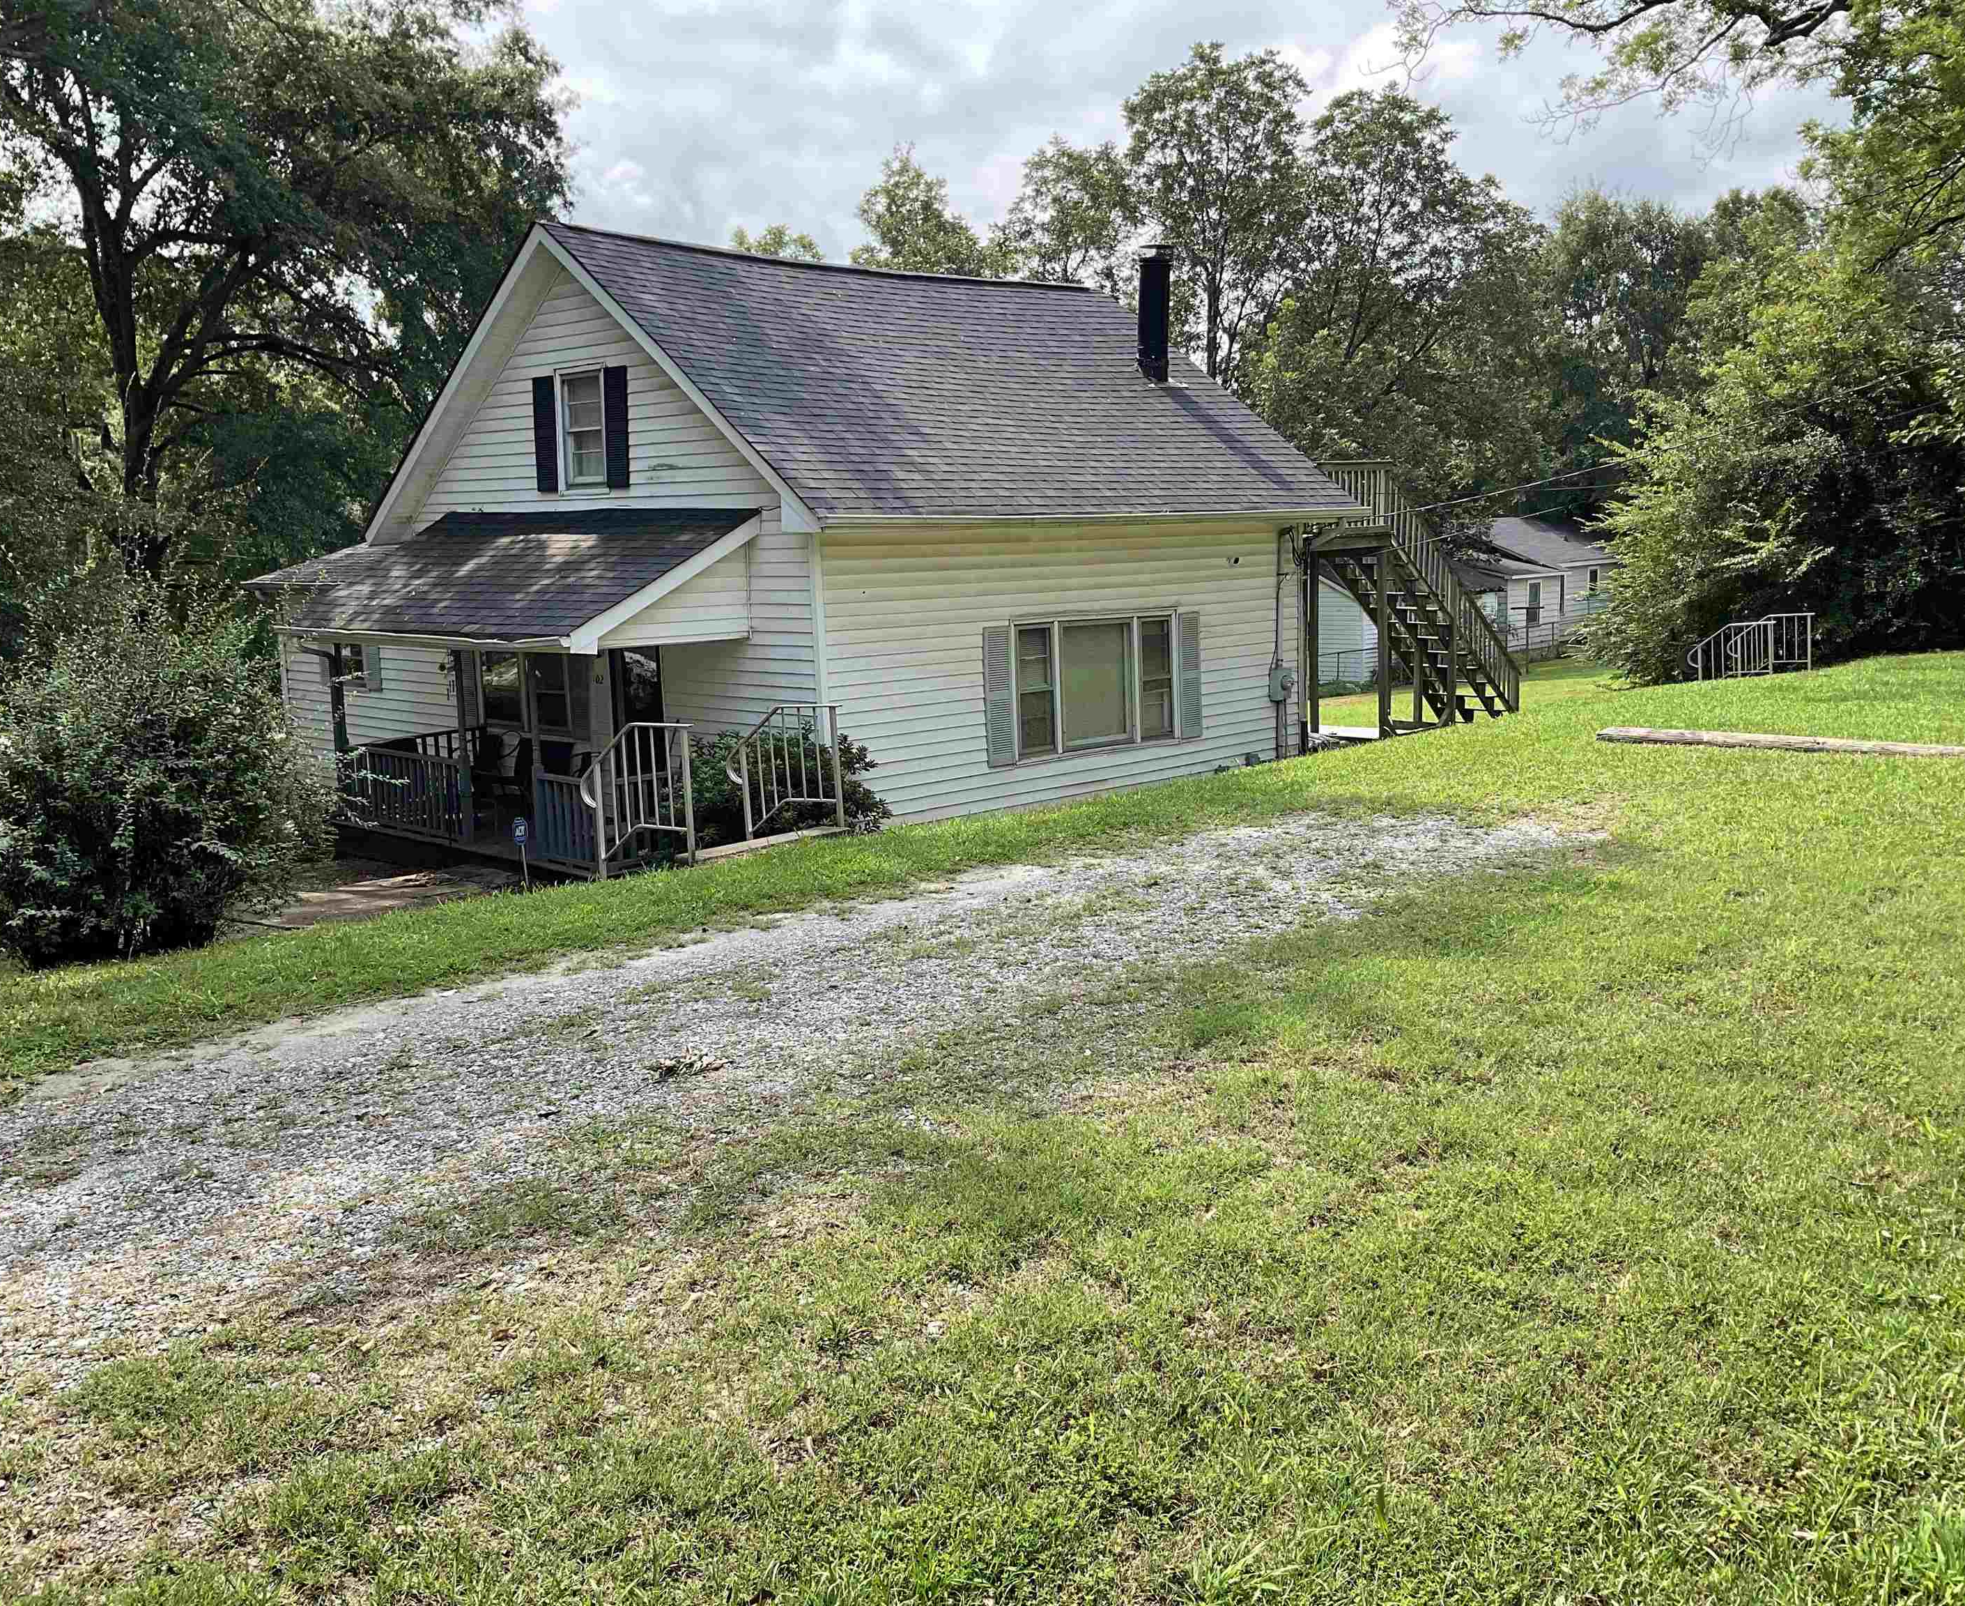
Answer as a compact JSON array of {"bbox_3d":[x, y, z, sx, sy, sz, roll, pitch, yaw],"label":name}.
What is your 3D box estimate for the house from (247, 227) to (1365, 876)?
[{"bbox_3d":[-3.228,-3.360,22.085,11.989,6.373,10.318,8,12,44],"label":"house"}]

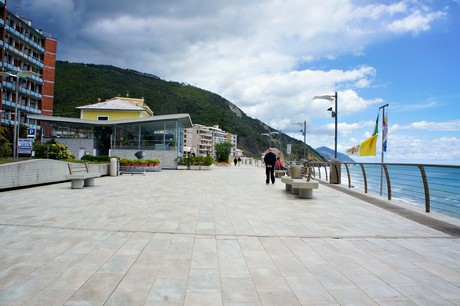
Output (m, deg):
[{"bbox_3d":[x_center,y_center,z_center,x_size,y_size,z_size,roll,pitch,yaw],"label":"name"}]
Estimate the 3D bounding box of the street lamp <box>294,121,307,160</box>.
[{"bbox_3d":[6.320,-0.766,31.000,1.250,4.200,0.350,1,-1,5],"label":"street lamp"}]

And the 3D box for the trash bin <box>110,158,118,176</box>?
[{"bbox_3d":[-6.685,0.827,19.950,0.380,1.050,0.380,1,-1,0],"label":"trash bin"}]

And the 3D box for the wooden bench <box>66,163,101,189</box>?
[{"bbox_3d":[-5.220,0.798,12.400,0.580,0.860,1.900,1,-1,-1],"label":"wooden bench"}]

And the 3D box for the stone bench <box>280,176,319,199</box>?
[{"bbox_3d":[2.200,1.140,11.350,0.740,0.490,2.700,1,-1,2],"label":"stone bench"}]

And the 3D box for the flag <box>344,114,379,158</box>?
[{"bbox_3d":[4.654,-0.637,12.200,1.200,1.520,0.300,1,-1,6],"label":"flag"}]

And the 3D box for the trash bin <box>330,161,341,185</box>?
[{"bbox_3d":[5.560,1.043,18.100,0.450,1.130,0.480,1,-1,6],"label":"trash bin"}]

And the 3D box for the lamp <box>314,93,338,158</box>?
[{"bbox_3d":[4.980,-1.072,18.100,1.280,4.200,0.350,1,-1,5],"label":"lamp"}]

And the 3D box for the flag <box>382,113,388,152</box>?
[{"bbox_3d":[5.201,-0.701,11.500,0.150,1.400,0.400,1,-1,0],"label":"flag"}]

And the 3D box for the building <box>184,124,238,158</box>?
[{"bbox_3d":[-12.500,-4.392,226.000,14.000,21.300,57.000,1,-1,25],"label":"building"}]

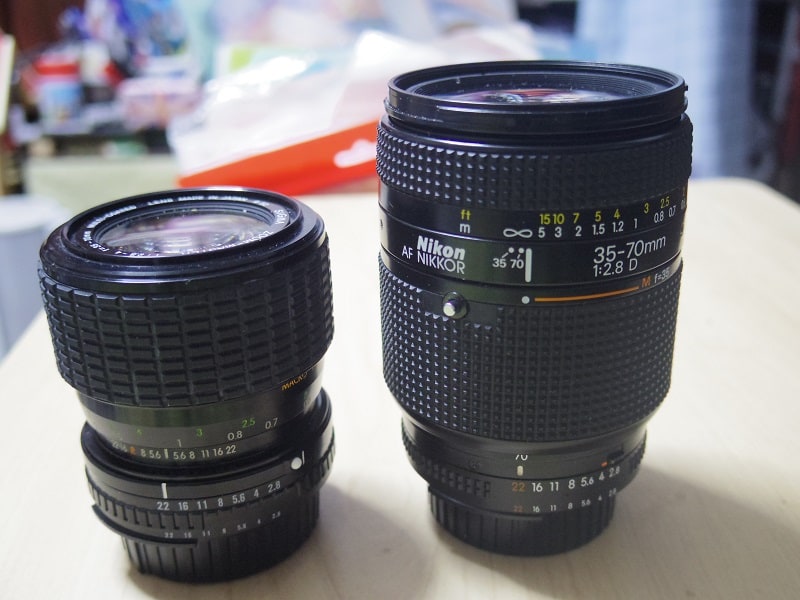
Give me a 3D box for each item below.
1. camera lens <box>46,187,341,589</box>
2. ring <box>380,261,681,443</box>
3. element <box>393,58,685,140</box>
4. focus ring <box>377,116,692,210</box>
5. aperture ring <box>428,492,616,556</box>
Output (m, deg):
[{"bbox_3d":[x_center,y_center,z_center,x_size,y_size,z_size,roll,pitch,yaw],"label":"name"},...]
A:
[{"bbox_3d":[-0.048,0.021,0.226,0.067,0.084,0.067,-2,23,0],"label":"camera lens"},{"bbox_3d":[0.032,0.002,0.227,0.072,0.035,0.072,-1,22,0],"label":"ring"},{"bbox_3d":[0.031,-0.047,0.207,0.068,0.007,0.068,-1,22,0],"label":"element"},{"bbox_3d":[0.031,-0.037,0.211,0.072,0.013,0.072,-1,22,0],"label":"focus ring"},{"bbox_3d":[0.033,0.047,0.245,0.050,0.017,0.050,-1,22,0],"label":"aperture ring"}]

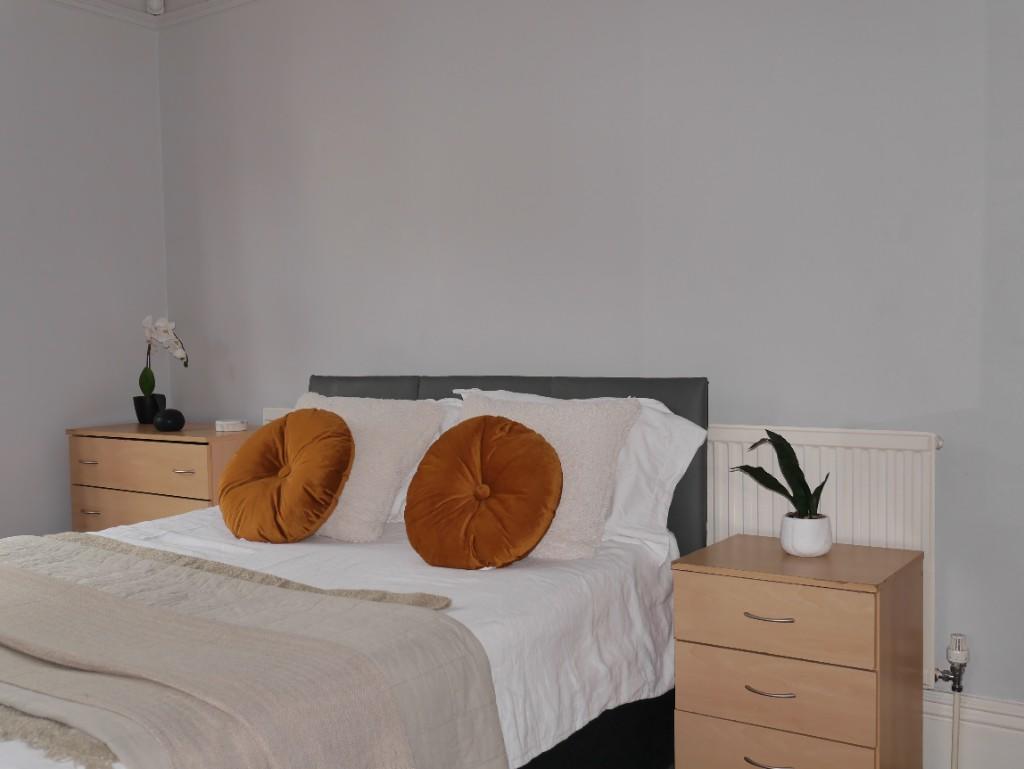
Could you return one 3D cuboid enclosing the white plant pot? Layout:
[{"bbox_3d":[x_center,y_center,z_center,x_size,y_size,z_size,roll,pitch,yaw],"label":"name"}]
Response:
[{"bbox_3d":[0.685,0.349,2.616,0.119,0.084,0.119,-1,3,0],"label":"white plant pot"}]

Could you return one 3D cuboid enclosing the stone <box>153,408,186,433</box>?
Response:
[{"bbox_3d":[-1.134,0.118,3.724,0.104,0.075,0.101,1,4,36],"label":"stone"}]

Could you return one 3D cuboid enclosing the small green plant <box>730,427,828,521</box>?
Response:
[{"bbox_3d":[0.624,0.209,2.624,0.221,0.209,0.130,0,3,15],"label":"small green plant"}]

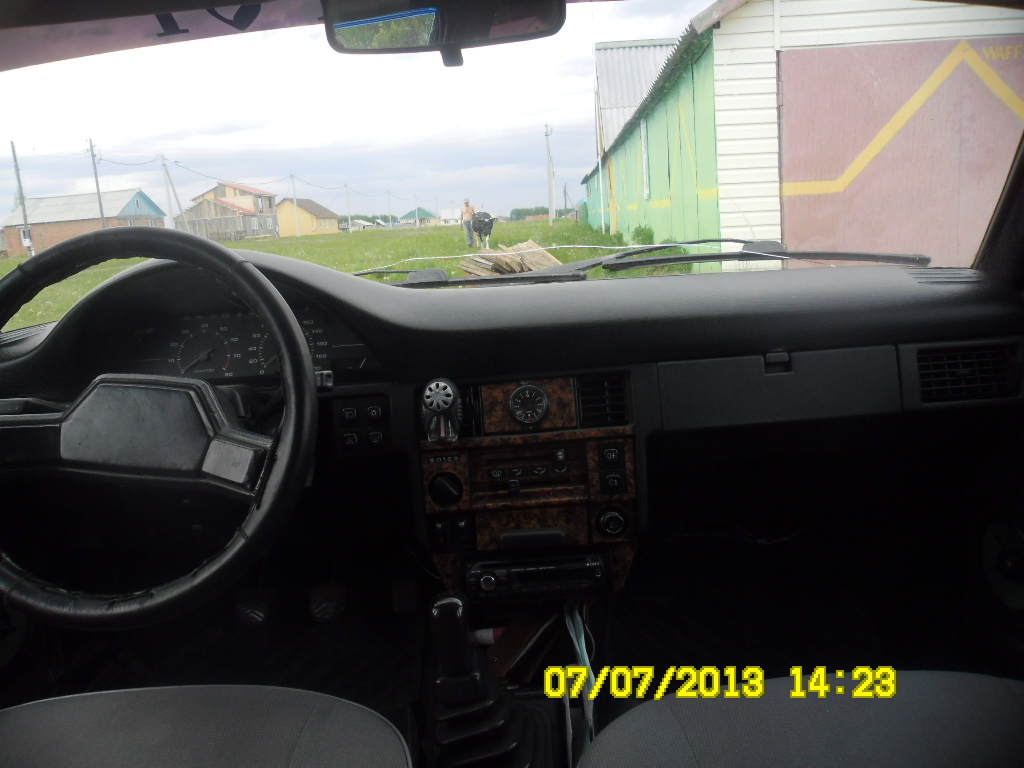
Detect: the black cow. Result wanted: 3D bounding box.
[{"bbox_3d":[-1.093,-5.522,28.770,0.720,1.280,2.050,-4,12,-4],"label":"black cow"}]

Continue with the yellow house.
[{"bbox_3d":[-32.948,-25.685,123.537,9.380,5.510,12.500,-2,12,4],"label":"yellow house"}]

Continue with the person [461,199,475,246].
[{"bbox_3d":[-1.663,-5.911,29.324,0.550,1.740,0.420,-2,12,3],"label":"person"}]

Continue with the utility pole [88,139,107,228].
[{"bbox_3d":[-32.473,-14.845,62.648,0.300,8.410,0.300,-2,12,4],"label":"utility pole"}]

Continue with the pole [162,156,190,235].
[{"bbox_3d":[-32.985,-18.046,78.811,0.350,8.390,3.600,-2,12,4],"label":"pole"}]

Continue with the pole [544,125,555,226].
[{"bbox_3d":[3.231,-17.578,67.653,0.350,8.360,0.300,-2,12,4],"label":"pole"}]

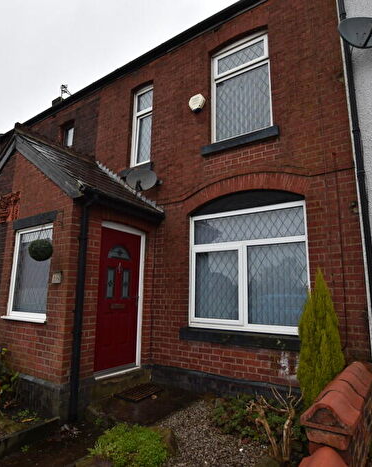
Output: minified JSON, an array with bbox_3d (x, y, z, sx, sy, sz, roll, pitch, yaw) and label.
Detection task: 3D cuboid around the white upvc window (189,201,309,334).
[{"bbox_3d":[0.823,0.489,4.111,1.750,1.680,0.100,-6,-13,33],"label":"white upvc window"}]

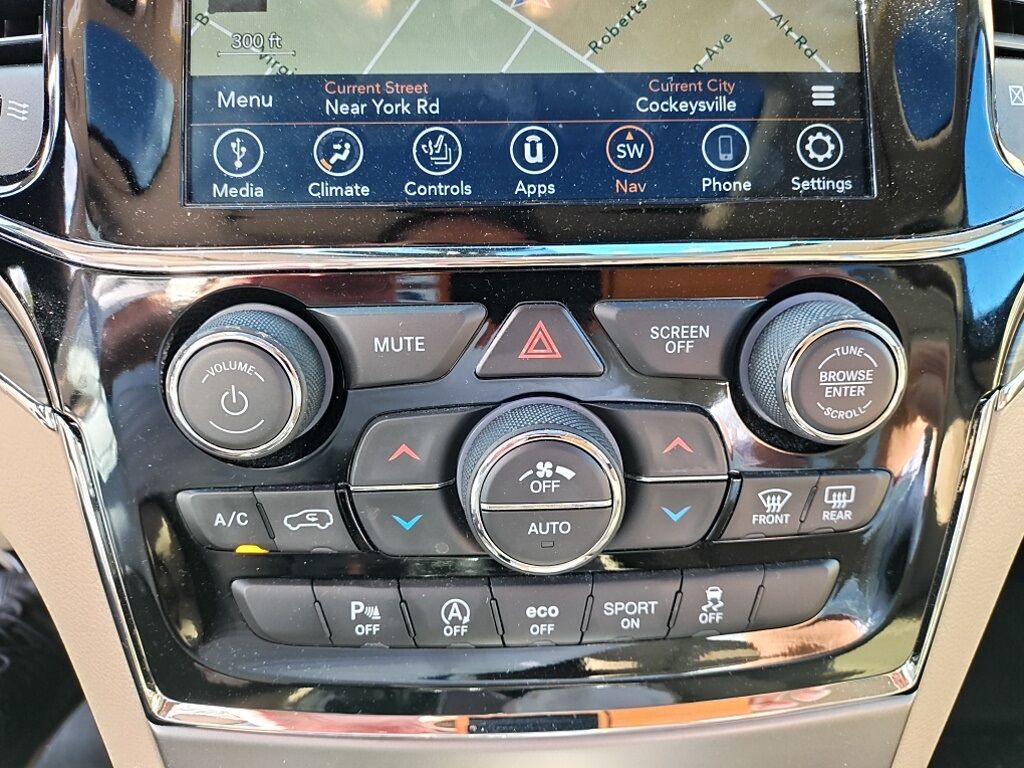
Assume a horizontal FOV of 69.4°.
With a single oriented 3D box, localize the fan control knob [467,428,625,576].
[{"bbox_3d":[0.008,0.028,0.194,0.043,0.043,0.019,-2,15,-2],"label":"fan control knob"}]

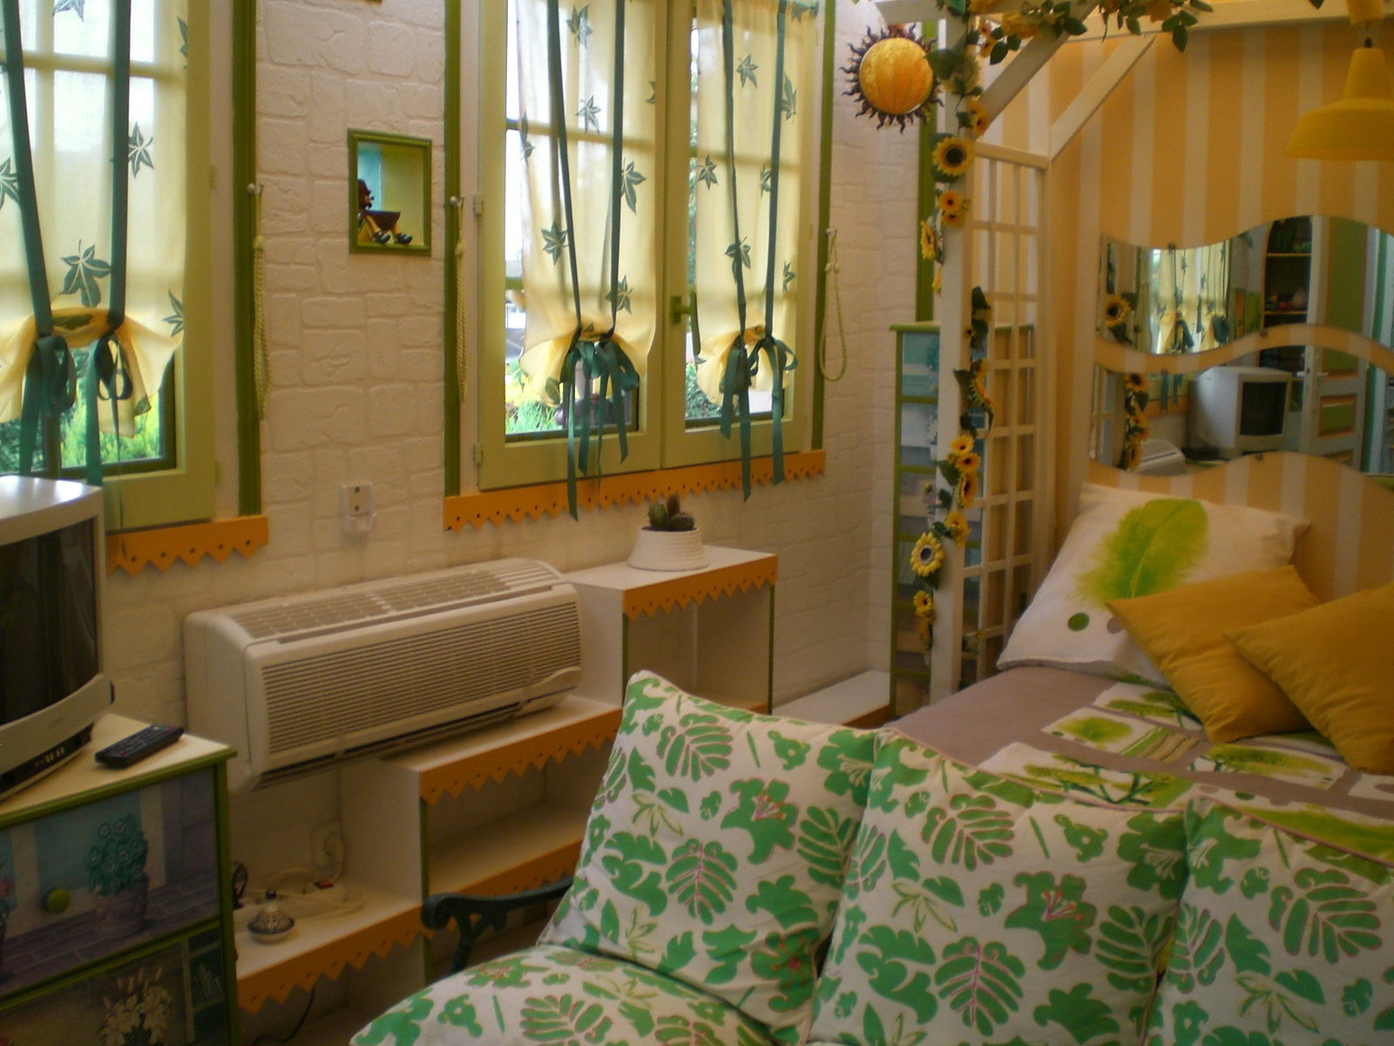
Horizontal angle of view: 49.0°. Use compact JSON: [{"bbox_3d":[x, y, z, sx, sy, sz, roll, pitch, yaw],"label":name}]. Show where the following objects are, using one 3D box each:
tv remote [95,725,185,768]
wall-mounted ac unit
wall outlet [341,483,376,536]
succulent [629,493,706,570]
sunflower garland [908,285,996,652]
[{"bbox_3d":[-0.774,0.308,2.128,0.046,0.017,0.150,3,8,12],"label":"tv remote"},{"bbox_3d":[-0.539,0.264,2.839,0.207,0.287,0.806,7,10,35],"label":"wall-mounted ac unit"},{"bbox_3d":[-0.626,-0.026,2.829,0.022,0.087,0.062,7,10,35],"label":"wall outlet"},{"bbox_3d":[-0.064,0.014,3.479,0.184,0.161,0.184,1,8,0],"label":"succulent"},{"bbox_3d":[0.616,-0.133,3.768,0.140,0.894,0.135,7,10,35],"label":"sunflower garland"}]

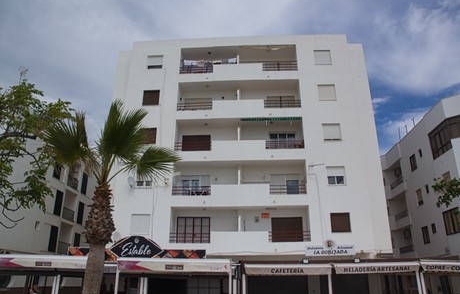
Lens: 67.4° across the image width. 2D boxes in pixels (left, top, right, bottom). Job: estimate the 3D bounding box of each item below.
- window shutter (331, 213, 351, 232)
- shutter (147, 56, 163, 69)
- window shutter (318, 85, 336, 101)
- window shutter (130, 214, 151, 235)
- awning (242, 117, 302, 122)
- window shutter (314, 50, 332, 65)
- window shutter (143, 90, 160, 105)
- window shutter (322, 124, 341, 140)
[{"bbox_3d":[6.646,4.566,20.760,1.169,1.204,0.080,-1,-20,3],"label":"window shutter"},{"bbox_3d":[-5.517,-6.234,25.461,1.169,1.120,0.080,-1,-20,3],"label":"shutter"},{"bbox_3d":[6.664,-3.689,23.811,1.169,1.204,0.080,-1,-20,3],"label":"window shutter"},{"bbox_3d":[-5.534,4.797,21.384,1.169,1.204,0.080,-1,-20,3],"label":"window shutter"},{"bbox_3d":[2.739,-1.847,23.230,4.150,0.330,0.250,-1,-20,3],"label":"awning"},{"bbox_3d":[6.652,-6.403,24.815,1.169,1.204,0.080,-1,-20,3],"label":"window shutter"},{"bbox_3d":[-5.543,-3.443,24.430,1.169,1.204,0.080,-1,-20,3],"label":"window shutter"},{"bbox_3d":[6.680,-0.947,22.796,1.169,1.204,0.080,-1,-20,3],"label":"window shutter"}]

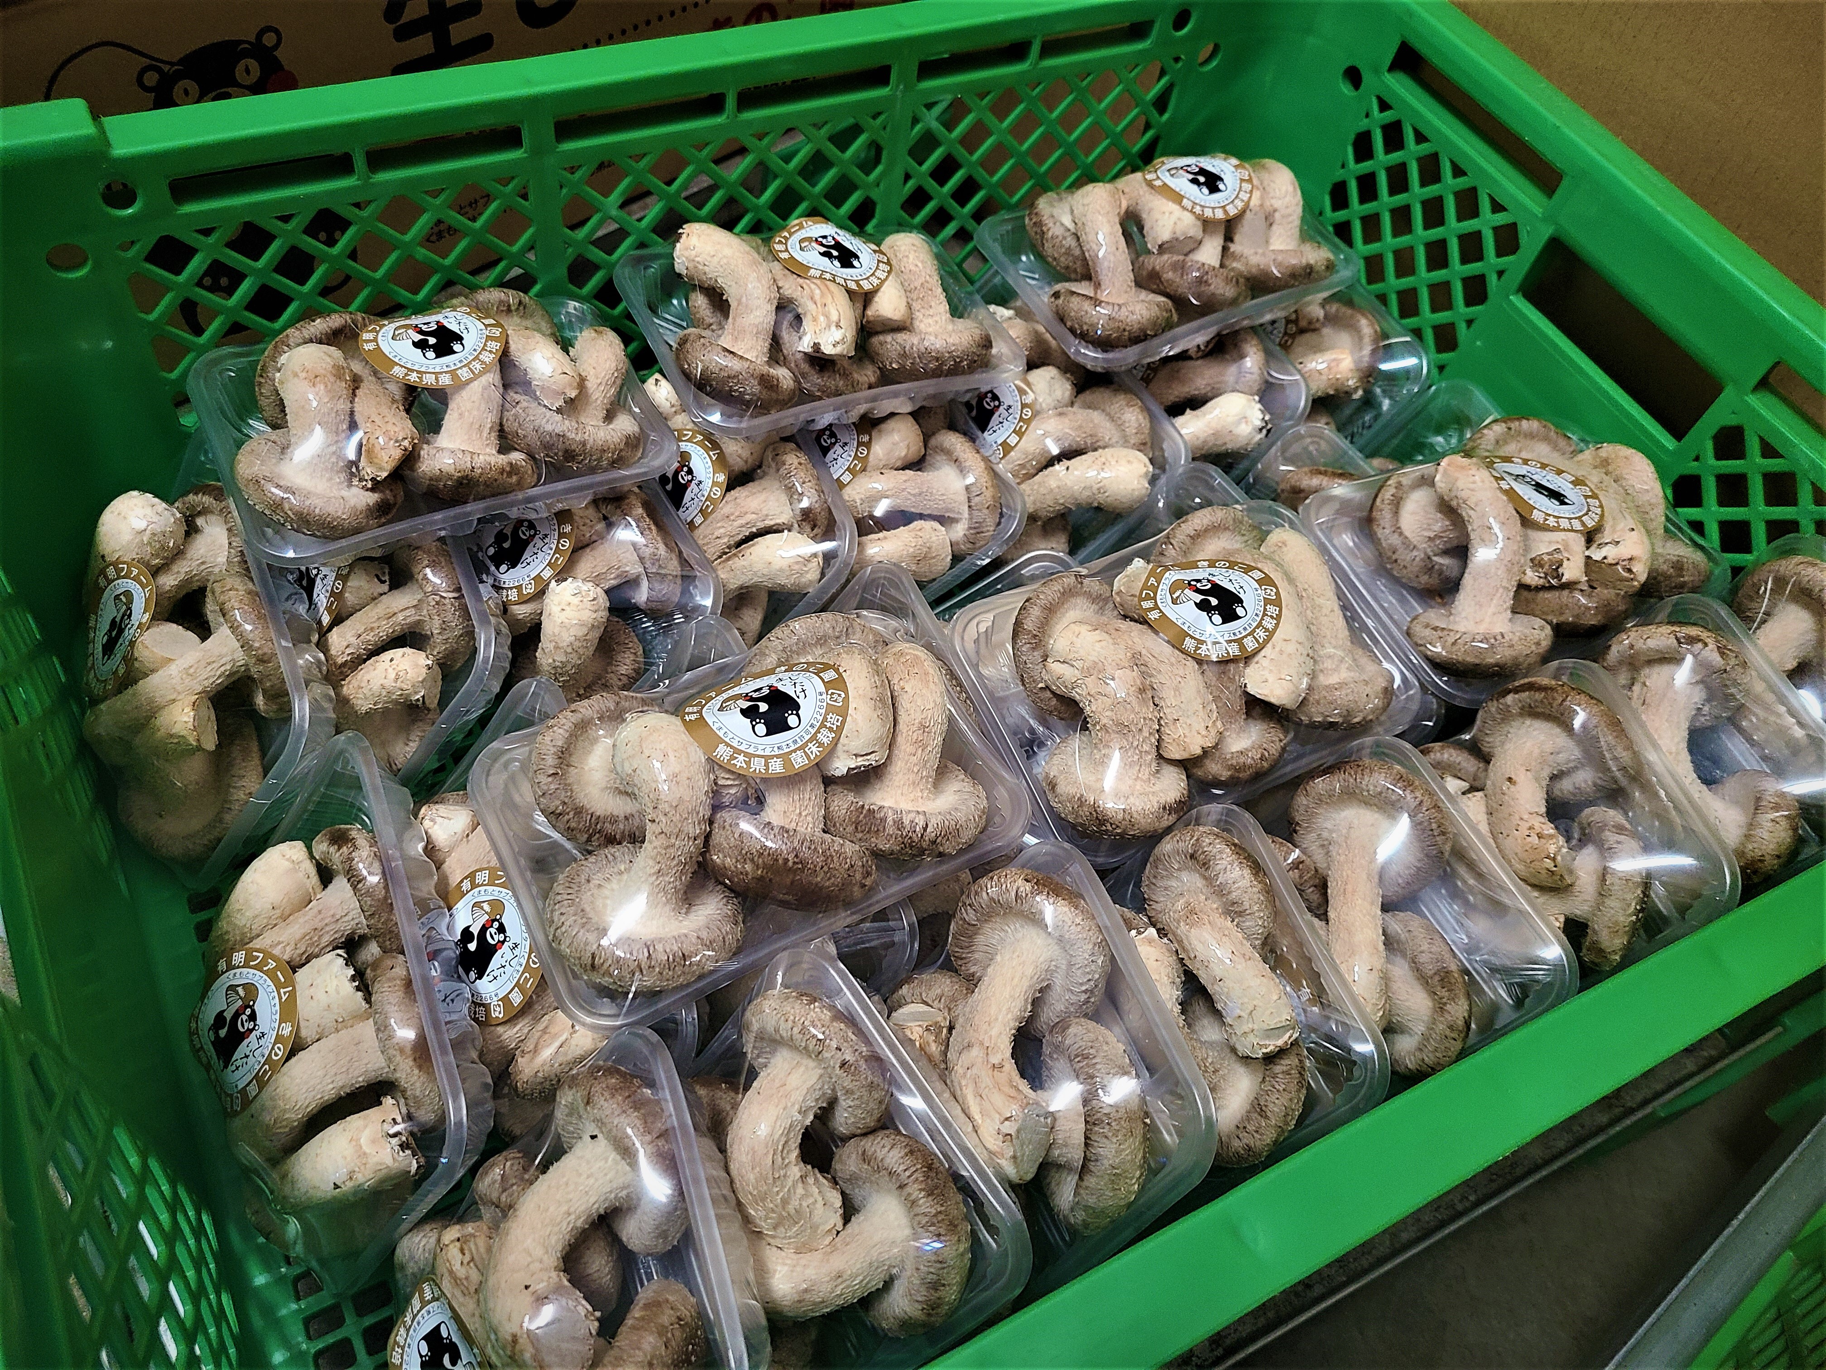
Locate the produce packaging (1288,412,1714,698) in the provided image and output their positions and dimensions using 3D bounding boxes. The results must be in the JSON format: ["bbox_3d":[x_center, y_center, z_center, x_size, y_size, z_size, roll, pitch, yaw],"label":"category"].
[{"bbox_3d":[0.215,-0.049,0.487,0.132,0.058,0.094,-19,59,-17],"label":"produce packaging"}]

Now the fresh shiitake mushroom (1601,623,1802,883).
[{"bbox_3d":[0.240,0.021,0.419,0.055,0.050,0.062,-4,82,26],"label":"fresh shiitake mushroom"}]

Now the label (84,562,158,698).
[{"bbox_3d":[-0.258,-0.018,0.447,0.045,0.006,0.045,27,94,34],"label":"label"}]

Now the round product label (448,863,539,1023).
[{"bbox_3d":[-0.110,0.068,0.356,0.003,0.041,0.041,7,44,-51],"label":"round product label"}]

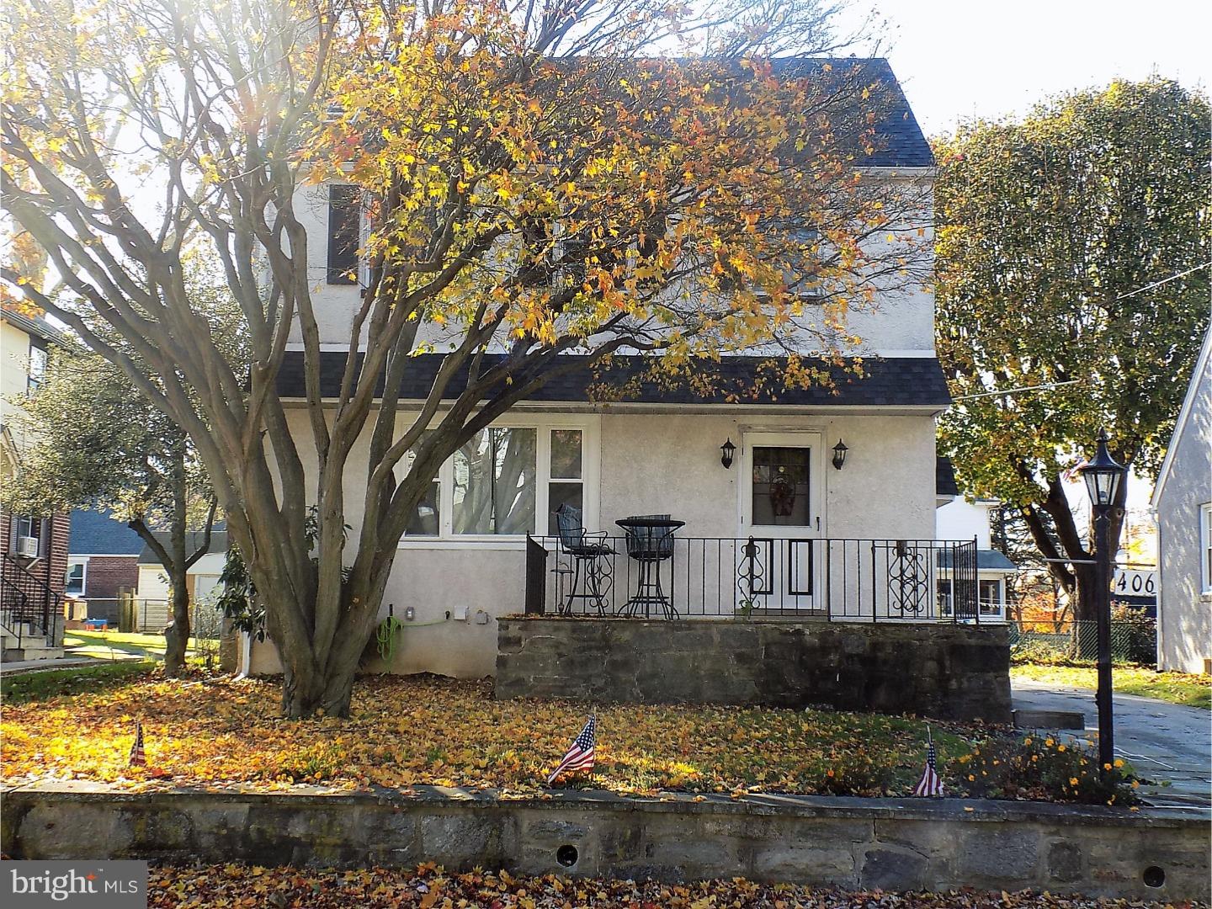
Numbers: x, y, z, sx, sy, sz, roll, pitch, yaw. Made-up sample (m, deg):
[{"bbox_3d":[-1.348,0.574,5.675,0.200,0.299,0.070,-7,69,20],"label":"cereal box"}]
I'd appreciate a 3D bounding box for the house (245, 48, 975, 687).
[{"bbox_3d":[-0.042,-1.320,20.284,8.280,8.600,7.400,1,-6,1],"label":"house"}]

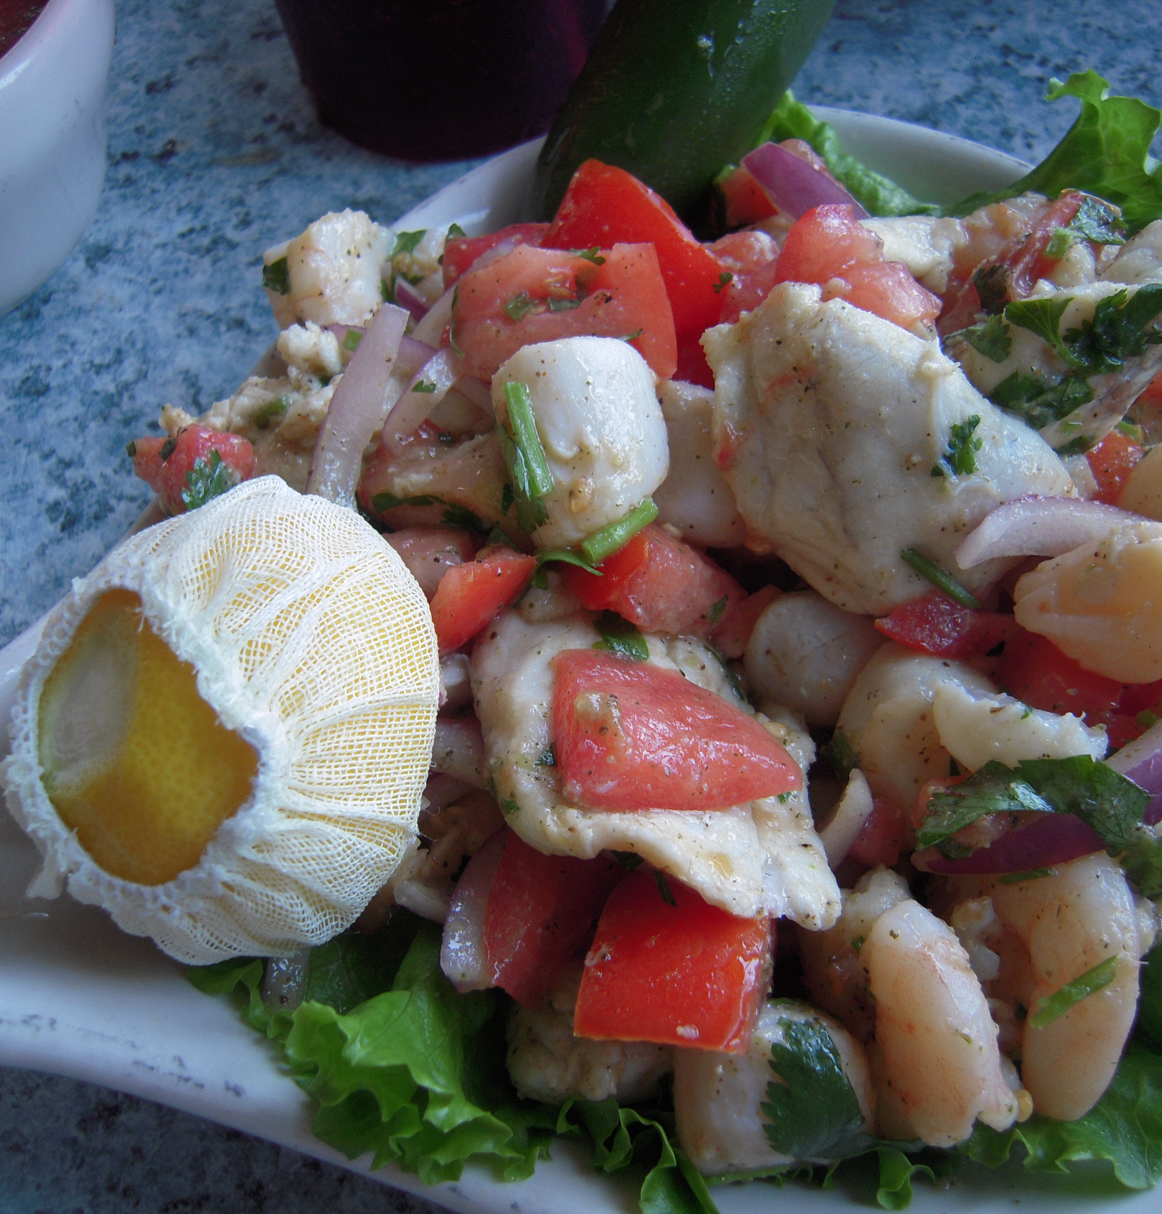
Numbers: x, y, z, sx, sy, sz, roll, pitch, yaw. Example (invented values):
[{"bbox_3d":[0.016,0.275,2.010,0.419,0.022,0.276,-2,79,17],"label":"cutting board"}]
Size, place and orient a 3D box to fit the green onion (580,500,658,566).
[{"bbox_3d":[0.006,-0.011,0.190,0.013,0.004,0.004,-35,90,-20],"label":"green onion"}]

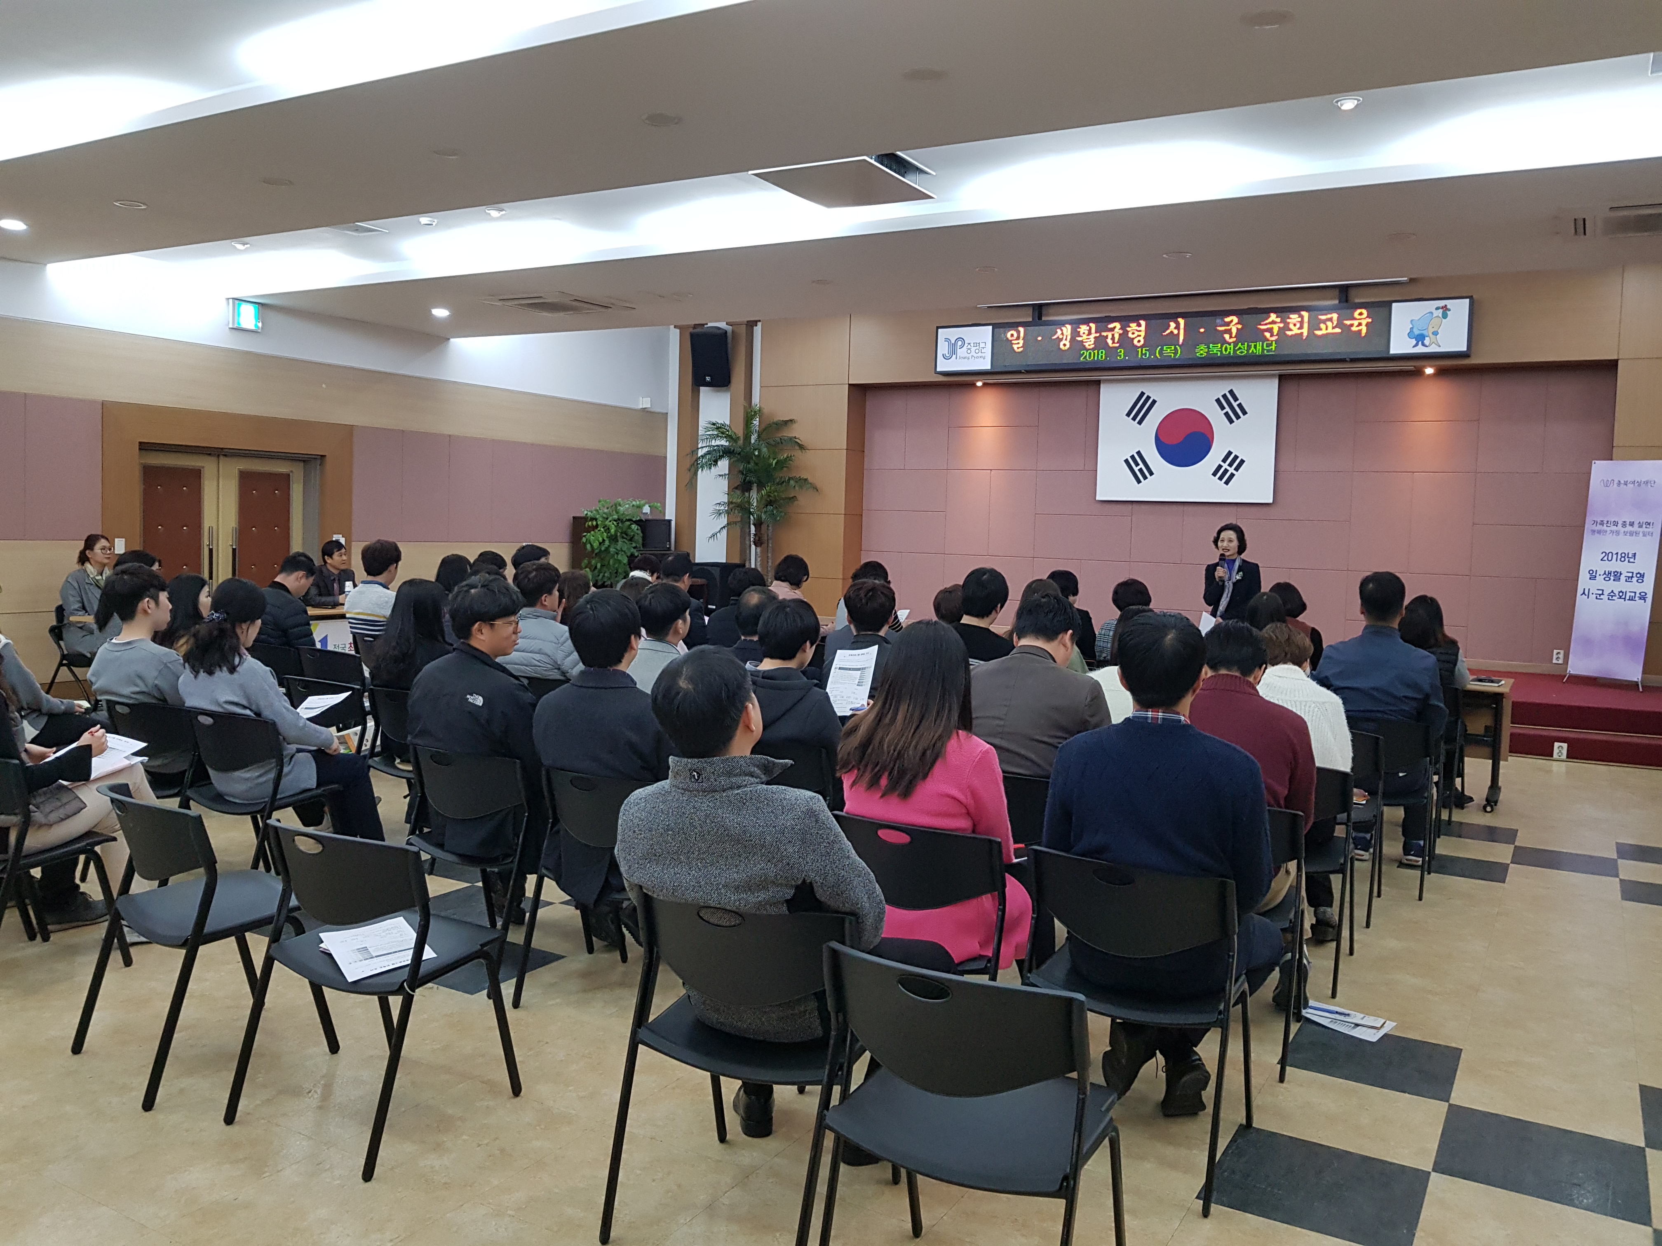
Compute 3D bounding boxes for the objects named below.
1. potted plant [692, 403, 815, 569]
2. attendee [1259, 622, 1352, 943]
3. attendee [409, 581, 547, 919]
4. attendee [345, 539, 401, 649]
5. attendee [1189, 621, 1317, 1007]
[{"bbox_3d":[-0.982,-1.159,15.600,1.500,3.120,1.500,2,4,0],"label":"potted plant"},{"bbox_3d":[1.754,0.614,4.739,0.520,1.250,0.760,4,5,31],"label":"attendee"},{"bbox_3d":[-1.132,0.497,4.442,0.520,1.330,0.760,4,5,32],"label":"attendee"},{"bbox_3d":[-2.816,0.159,8.329,0.500,1.350,0.780,4,5,33],"label":"attendee"},{"bbox_3d":[1.253,0.630,3.961,0.500,1.280,0.740,4,5,30],"label":"attendee"}]

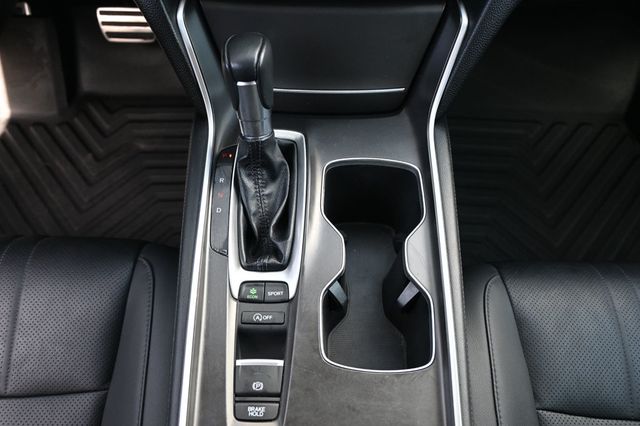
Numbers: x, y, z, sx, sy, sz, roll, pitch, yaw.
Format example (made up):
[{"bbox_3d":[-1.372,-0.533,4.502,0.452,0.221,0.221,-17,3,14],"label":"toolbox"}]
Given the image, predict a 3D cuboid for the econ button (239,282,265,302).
[{"bbox_3d":[-0.058,0.069,0.461,0.021,0.008,0.018,0,67,0],"label":"econ button"}]

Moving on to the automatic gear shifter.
[{"bbox_3d":[-0.051,-0.050,0.442,0.054,0.130,0.164,0,67,0],"label":"automatic gear shifter"}]

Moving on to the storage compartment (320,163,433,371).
[{"bbox_3d":[0.049,0.057,0.515,0.096,0.090,0.197,0,67,0],"label":"storage compartment"}]

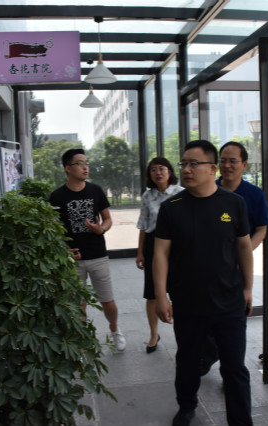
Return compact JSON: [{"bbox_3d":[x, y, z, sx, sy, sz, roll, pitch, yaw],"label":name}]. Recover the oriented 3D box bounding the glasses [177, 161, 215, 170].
[{"bbox_3d":[0.354,-0.259,2.630,0.148,0.045,0.145,-7,7,-43],"label":"glasses"}]

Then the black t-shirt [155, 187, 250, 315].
[{"bbox_3d":[0.386,0.206,2.710,0.525,0.690,0.310,-2,5,0],"label":"black t-shirt"}]

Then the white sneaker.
[{"bbox_3d":[-0.147,1.132,4.340,0.107,0.110,0.285,-3,5,-11],"label":"white sneaker"}]

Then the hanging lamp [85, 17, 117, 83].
[{"bbox_3d":[-0.319,-1.514,4.531,0.305,0.612,0.305,-3,5,-8],"label":"hanging lamp"}]

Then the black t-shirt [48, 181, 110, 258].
[{"bbox_3d":[-0.453,0.071,4.020,0.510,0.635,0.270,-3,5,-13],"label":"black t-shirt"}]

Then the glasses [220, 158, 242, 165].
[{"bbox_3d":[0.673,-0.349,3.270,0.140,0.040,0.142,2,6,38],"label":"glasses"}]

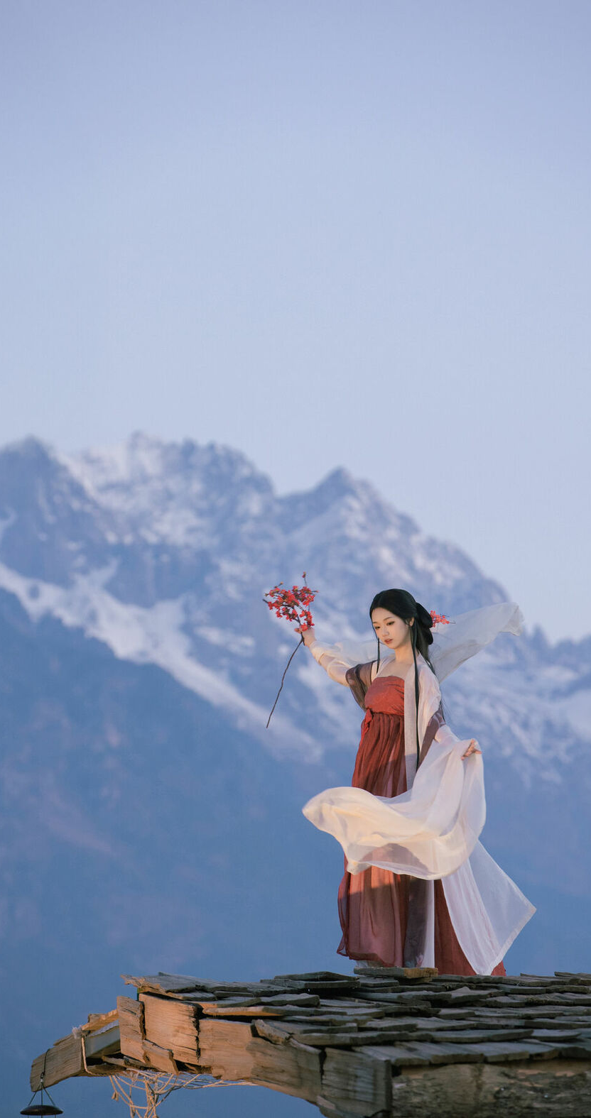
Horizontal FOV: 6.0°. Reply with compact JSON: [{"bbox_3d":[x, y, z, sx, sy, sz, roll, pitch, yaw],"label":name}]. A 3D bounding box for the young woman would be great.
[{"bbox_3d":[0.520,0.956,24.200,0.820,1.660,0.600,-3,-5,35],"label":"young woman"}]

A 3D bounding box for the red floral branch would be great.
[{"bbox_3d":[-0.026,0.392,24.250,0.220,0.670,0.190,10,-3,0],"label":"red floral branch"}]

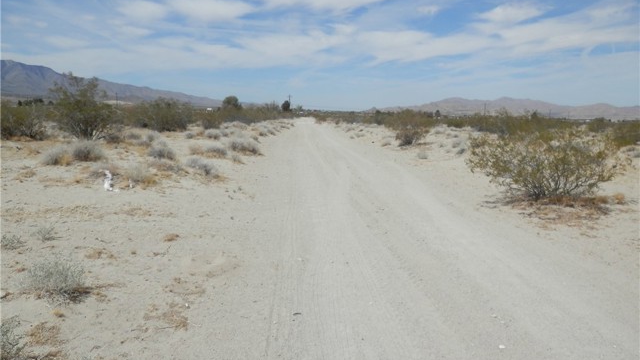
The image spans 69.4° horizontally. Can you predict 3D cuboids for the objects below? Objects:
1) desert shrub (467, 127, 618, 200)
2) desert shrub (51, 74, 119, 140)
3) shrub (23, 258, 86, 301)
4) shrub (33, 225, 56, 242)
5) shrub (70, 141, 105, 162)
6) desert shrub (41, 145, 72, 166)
[{"bbox_3d":[4.556,-0.376,9.322,3.099,1.399,2.727,6,9,26],"label":"desert shrub"},{"bbox_3d":[-10.536,-3.230,20.546,3.054,2.855,2.809,-3,9,-27],"label":"desert shrub"},{"bbox_3d":[-2.290,0.813,3.967,0.631,0.284,0.555,-4,10,-30],"label":"shrub"},{"bbox_3d":[-3.268,0.620,5.471,0.285,0.190,0.257,-4,10,-31],"label":"shrub"},{"bbox_3d":[-6.689,-0.841,13.259,1.063,0.583,0.936,-3,10,-27],"label":"shrub"},{"bbox_3d":[-6.920,-0.668,12.109,0.843,0.524,0.801,-3,10,-30],"label":"desert shrub"}]

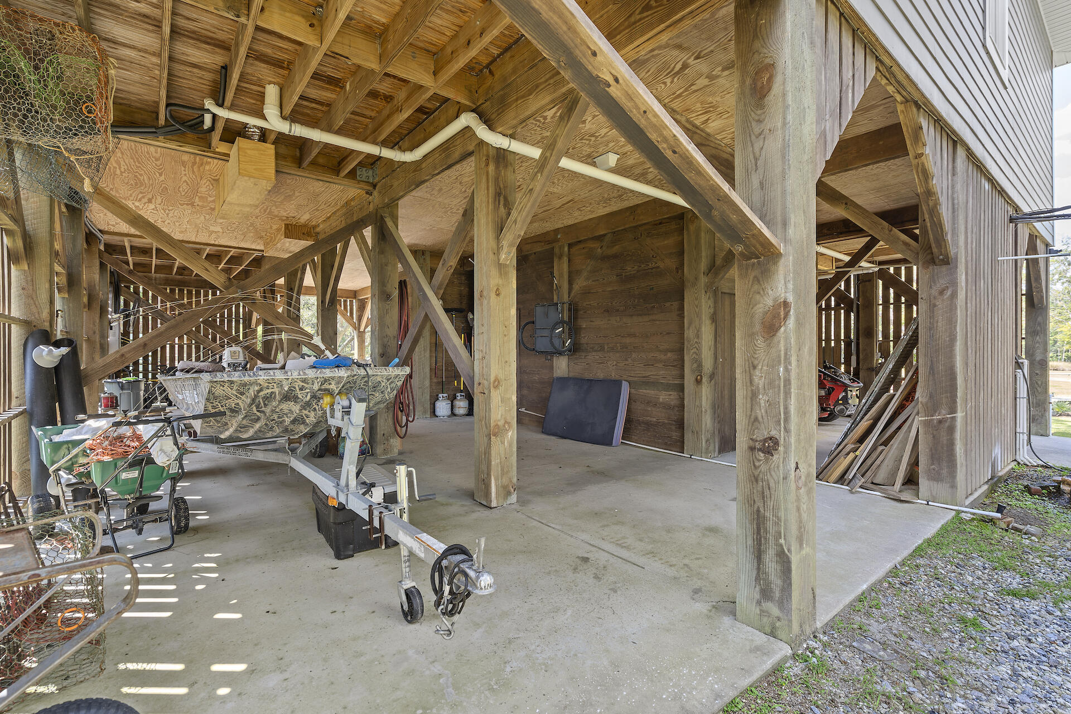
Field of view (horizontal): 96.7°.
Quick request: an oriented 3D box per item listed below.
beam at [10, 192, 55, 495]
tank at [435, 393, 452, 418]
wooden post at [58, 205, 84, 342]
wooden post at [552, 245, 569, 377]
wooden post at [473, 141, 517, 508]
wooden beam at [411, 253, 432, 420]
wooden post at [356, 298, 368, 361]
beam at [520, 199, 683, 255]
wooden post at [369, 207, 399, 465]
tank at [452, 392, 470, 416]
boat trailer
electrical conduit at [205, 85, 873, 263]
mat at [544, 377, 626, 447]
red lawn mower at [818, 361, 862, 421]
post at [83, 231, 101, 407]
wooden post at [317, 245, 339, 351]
[{"bbox_3d":[-4.549,-0.266,4.322,0.260,2.930,0.260,-1,1,-38],"label":"beam"},{"bbox_3d":[-1.720,0.914,8.900,0.310,0.460,0.310,0,1,-11],"label":"tank"},{"bbox_3d":[-5.717,-0.334,5.824,0.250,3.087,0.250,0,0,-38],"label":"wooden post"},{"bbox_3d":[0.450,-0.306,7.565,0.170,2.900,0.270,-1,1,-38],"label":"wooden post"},{"bbox_3d":[-0.335,-0.296,3.983,0.250,3.013,0.250,0,0,-38],"label":"wooden post"},{"bbox_3d":[-2.132,-0.415,8.915,0.250,3.060,0.250,-1,1,-38],"label":"wooden beam"},{"bbox_3d":[-5.268,-0.348,14.397,0.240,2.800,0.240,-1,1,-38],"label":"wooden post"},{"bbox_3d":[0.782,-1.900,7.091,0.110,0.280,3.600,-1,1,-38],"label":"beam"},{"bbox_3d":[-1.857,-0.305,5.875,0.250,3.026,0.250,0,0,-38],"label":"wooden post"},{"bbox_3d":[-1.490,0.957,9.500,0.312,0.460,0.312,0,0,0],"label":"tank"},{"bbox_3d":[-1.837,0.689,3.654,1.600,1.040,5.100,-1,1,-41],"label":"boat trailer"},{"bbox_3d":[2.060,-1.793,5.911,10.200,0.420,0.980,-1,1,-38],"label":"electrical conduit"},{"bbox_3d":[0.725,0.784,7.099,0.141,0.895,1.407,17,-11,-40],"label":"mat"},{"bbox_3d":[5.321,0.647,9.256,1.070,1.100,1.750,0,0,-38],"label":"red lawn mower"},{"bbox_3d":[-7.084,-0.379,7.558,0.250,3.172,0.250,0,0,-38],"label":"post"},{"bbox_3d":[-3.415,-0.330,7.816,0.250,2.950,0.250,-1,1,-38],"label":"wooden post"}]

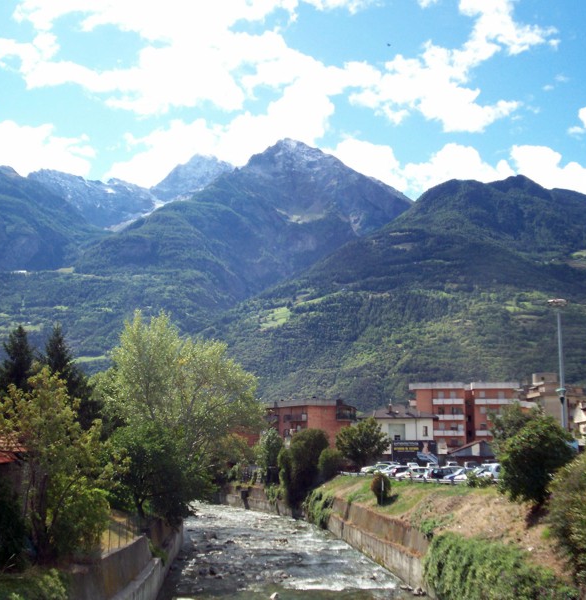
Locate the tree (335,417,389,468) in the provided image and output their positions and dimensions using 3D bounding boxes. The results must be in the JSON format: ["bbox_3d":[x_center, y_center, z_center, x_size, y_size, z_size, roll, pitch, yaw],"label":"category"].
[{"bbox_3d":[9.022,18.609,108.000,7.000,6.910,6.700,0,-9,0],"label":"tree"}]

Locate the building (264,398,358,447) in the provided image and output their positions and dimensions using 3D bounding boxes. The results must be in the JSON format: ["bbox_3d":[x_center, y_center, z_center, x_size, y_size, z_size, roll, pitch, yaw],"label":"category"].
[{"bbox_3d":[3.579,25.821,160.953,16.500,12.820,13.000,-4,-10,20],"label":"building"}]

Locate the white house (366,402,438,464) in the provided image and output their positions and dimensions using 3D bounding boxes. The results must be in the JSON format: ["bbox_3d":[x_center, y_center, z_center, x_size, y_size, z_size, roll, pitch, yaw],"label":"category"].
[{"bbox_3d":[14.977,19.096,117.000,10.800,9.020,9.000,1,-9,-6],"label":"white house"}]

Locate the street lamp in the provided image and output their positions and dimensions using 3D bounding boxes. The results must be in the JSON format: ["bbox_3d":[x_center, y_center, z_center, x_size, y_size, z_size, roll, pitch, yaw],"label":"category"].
[{"bbox_3d":[25.817,8.775,80.000,1.900,18.090,1.900,0,-9,0],"label":"street lamp"}]

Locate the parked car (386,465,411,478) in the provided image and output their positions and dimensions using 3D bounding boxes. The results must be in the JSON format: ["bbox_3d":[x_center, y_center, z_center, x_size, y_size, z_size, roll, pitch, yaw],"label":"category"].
[{"bbox_3d":[12.368,20.586,98.941,4.100,1.500,1.750,4,-10,-20],"label":"parked car"}]

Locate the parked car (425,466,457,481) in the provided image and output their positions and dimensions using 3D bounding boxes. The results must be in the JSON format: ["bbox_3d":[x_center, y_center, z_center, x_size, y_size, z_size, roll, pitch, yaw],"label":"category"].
[{"bbox_3d":[15.737,18.350,87.000,3.900,1.540,1.700,3,-10,-15],"label":"parked car"}]

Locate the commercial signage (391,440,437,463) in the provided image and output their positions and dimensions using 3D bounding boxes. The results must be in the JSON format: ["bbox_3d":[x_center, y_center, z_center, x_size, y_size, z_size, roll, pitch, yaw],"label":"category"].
[{"bbox_3d":[16.210,20.275,111.000,6.100,3.020,0.300,1,-9,-5],"label":"commercial signage"}]

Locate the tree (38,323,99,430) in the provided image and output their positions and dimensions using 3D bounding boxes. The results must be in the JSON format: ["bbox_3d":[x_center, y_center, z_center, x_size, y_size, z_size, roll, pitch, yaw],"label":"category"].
[{"bbox_3d":[-17.019,9.209,63.357,5.600,14.990,5.600,0,-10,0],"label":"tree"}]

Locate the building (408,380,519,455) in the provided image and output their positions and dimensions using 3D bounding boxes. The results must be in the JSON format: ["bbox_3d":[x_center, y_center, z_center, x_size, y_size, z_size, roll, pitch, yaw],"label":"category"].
[{"bbox_3d":[33.944,24.834,164.675,21.500,16.030,13.000,-2,-10,11],"label":"building"}]

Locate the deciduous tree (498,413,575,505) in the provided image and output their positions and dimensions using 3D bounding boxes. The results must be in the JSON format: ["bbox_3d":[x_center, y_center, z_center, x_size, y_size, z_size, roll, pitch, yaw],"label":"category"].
[{"bbox_3d":[19.316,12.541,66.000,6.500,7.170,6.200,0,-9,0],"label":"deciduous tree"}]

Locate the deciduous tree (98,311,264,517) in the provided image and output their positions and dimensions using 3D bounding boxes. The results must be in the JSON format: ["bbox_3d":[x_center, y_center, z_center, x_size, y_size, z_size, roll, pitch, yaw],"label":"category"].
[{"bbox_3d":[-9.388,9.297,69.430,13.300,16.710,13.300,0,-10,0],"label":"deciduous tree"}]

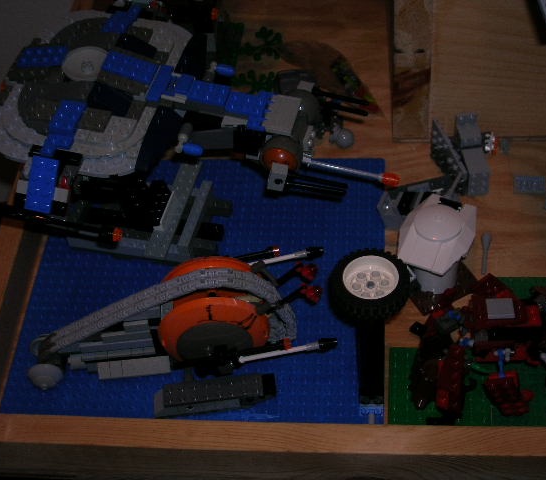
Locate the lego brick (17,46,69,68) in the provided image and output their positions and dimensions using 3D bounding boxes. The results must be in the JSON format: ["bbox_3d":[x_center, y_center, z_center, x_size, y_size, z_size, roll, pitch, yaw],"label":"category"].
[{"bbox_3d":[-0.149,-0.120,0.605,0.032,0.005,0.016,1,52,18],"label":"lego brick"}]

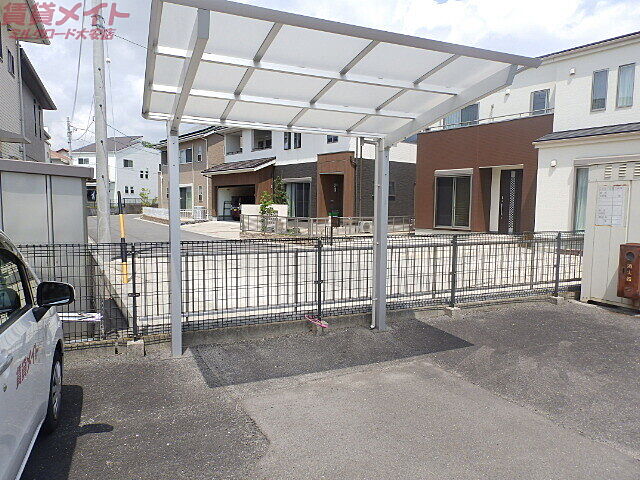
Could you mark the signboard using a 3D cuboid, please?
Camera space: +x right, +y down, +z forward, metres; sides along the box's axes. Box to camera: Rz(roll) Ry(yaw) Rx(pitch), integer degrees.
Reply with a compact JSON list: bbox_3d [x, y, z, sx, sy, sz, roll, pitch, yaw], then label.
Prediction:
[{"bbox_3d":[4.312,-0.504,6.026,0.020,0.600,0.450,-1,5,-21],"label":"signboard"}]

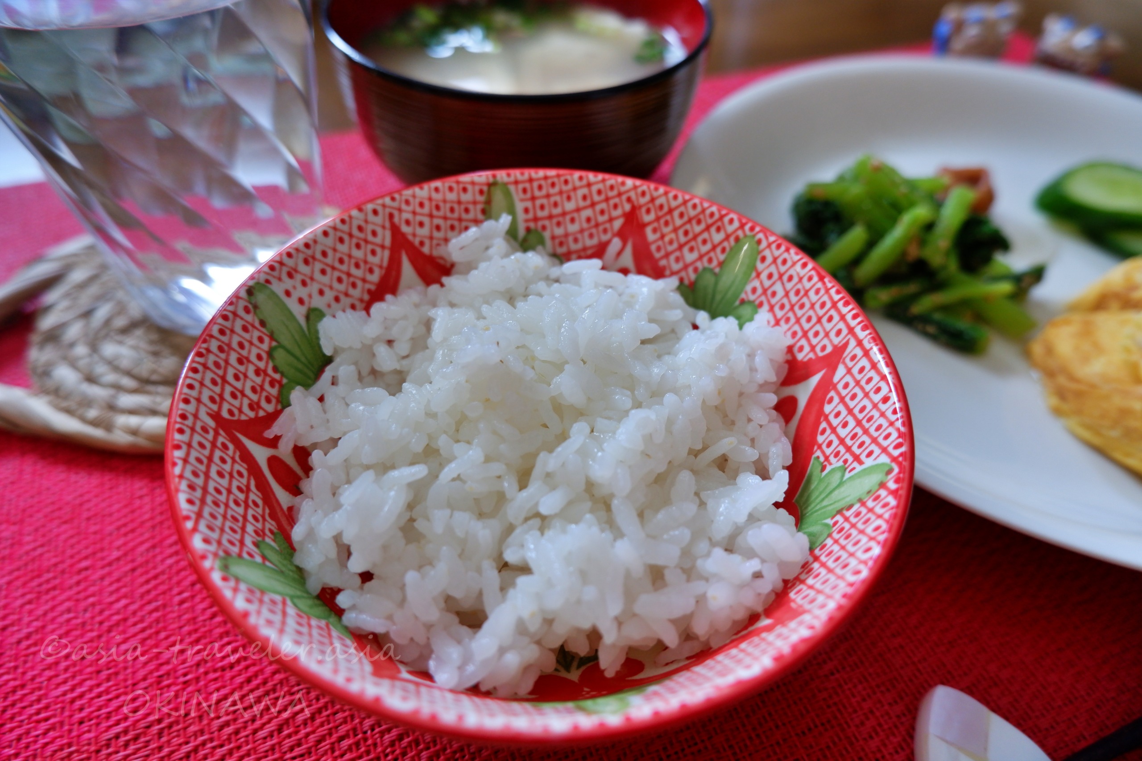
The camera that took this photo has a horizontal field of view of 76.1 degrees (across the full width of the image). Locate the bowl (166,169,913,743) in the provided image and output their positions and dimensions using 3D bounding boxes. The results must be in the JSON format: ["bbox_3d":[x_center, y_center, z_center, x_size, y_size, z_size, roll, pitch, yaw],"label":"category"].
[{"bbox_3d":[-0.005,0.017,0.150,0.124,0.060,0.124,1,48,-1],"label":"bowl"}]

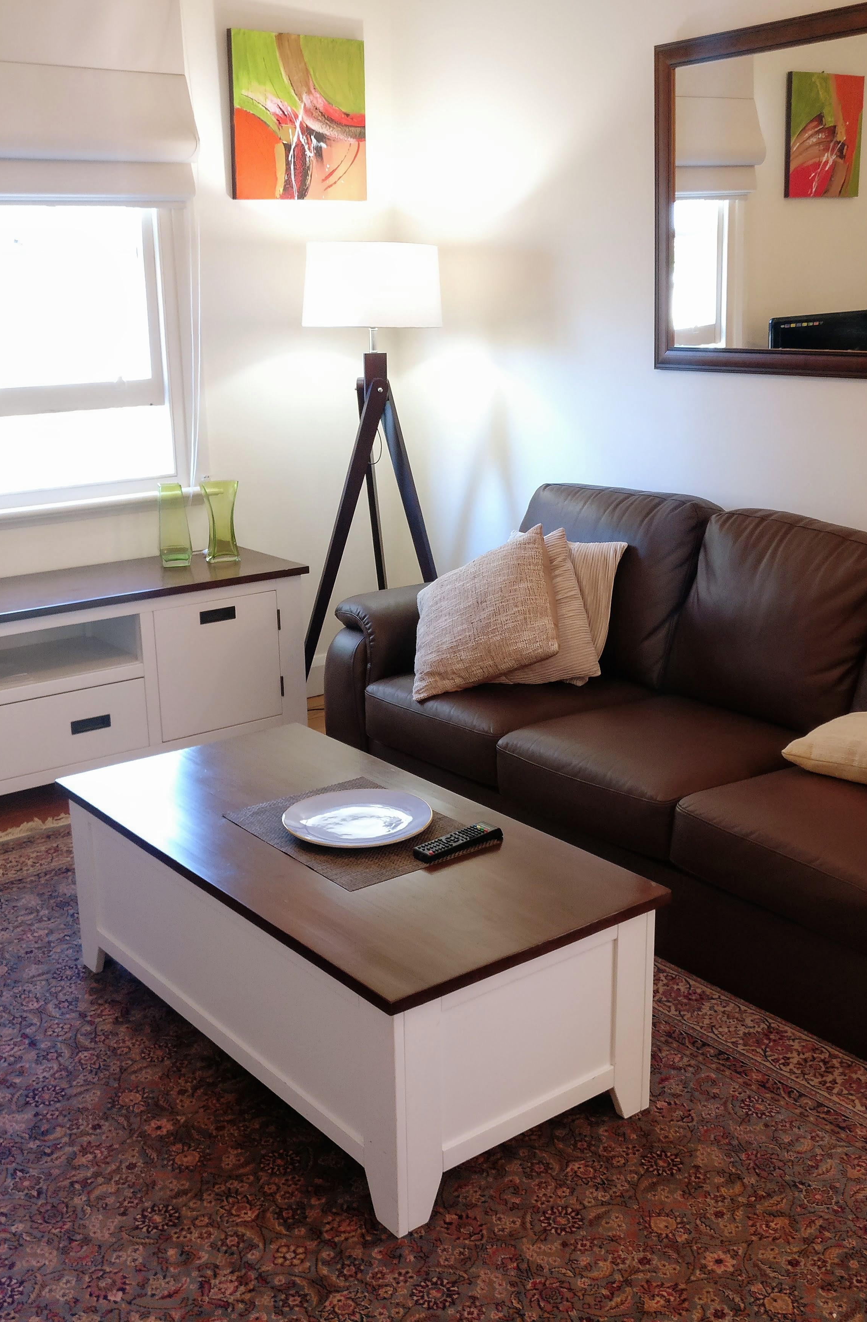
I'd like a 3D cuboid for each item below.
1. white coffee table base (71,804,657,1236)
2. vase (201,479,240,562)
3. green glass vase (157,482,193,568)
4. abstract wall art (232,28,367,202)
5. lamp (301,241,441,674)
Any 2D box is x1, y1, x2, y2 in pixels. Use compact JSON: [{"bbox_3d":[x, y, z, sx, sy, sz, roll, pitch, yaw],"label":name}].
[{"bbox_3d":[-0.193,0.558,2.863,0.577,0.411,1.179,-13,20,-36],"label":"white coffee table base"},{"bbox_3d":[-0.667,-0.444,4.484,0.113,0.257,0.086,-3,16,-8],"label":"vase"},{"bbox_3d":[-0.801,-0.426,4.427,0.092,0.257,0.101,-3,16,-10],"label":"green glass vase"},{"bbox_3d":[-0.425,-1.732,4.561,0.491,0.493,0.040,-12,20,-35],"label":"abstract wall art"},{"bbox_3d":[-0.180,-0.544,4.617,0.574,1.564,0.581,-1,16,-2],"label":"lamp"}]

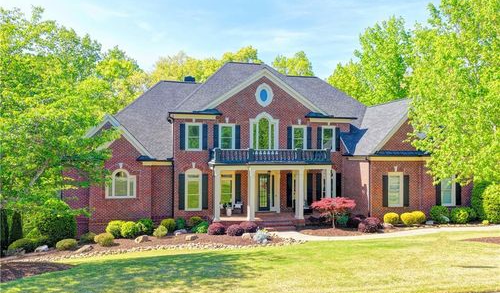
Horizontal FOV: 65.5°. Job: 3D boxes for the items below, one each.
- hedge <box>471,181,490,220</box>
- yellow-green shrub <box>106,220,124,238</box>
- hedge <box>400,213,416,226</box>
[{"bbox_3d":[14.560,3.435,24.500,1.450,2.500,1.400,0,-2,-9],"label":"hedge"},{"bbox_3d":[-7.197,4.419,20.800,0.920,0.880,0.900,0,-2,0],"label":"yellow-green shrub"},{"bbox_3d":[9.338,4.282,22.800,0.930,0.740,0.900,0,-2,-9],"label":"hedge"}]

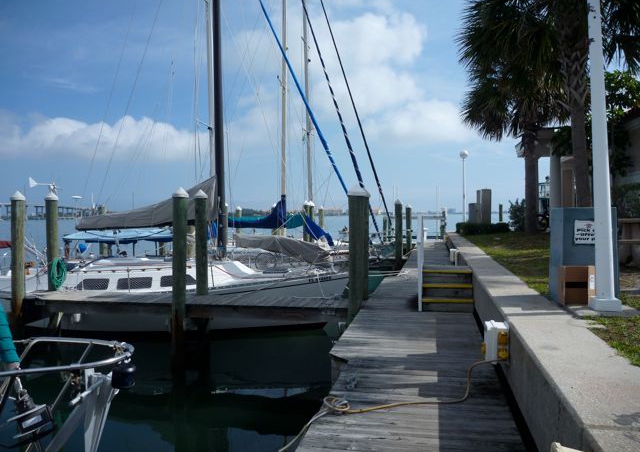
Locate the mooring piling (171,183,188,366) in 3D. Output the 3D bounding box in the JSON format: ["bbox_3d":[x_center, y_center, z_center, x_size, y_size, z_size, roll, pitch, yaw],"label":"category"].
[{"bbox_3d":[-2.485,0.924,9.284,0.290,3.207,0.290,0,1,12],"label":"mooring piling"}]

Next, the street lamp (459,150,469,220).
[{"bbox_3d":[7.547,-1.854,27.044,0.450,4.200,0.450,0,1,12],"label":"street lamp"}]

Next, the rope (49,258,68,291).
[{"bbox_3d":[-5.837,1.087,11.600,0.370,0.710,0.170,-1,1,-18],"label":"rope"}]

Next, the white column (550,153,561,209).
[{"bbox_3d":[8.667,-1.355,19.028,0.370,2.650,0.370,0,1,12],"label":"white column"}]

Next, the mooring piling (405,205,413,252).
[{"bbox_3d":[4.843,0.135,28.027,0.300,2.596,0.300,0,1,12],"label":"mooring piling"}]

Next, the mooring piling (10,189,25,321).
[{"bbox_3d":[-6.040,0.582,10.427,0.290,2.551,0.290,0,1,12],"label":"mooring piling"}]

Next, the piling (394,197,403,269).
[{"bbox_3d":[3.085,0.347,20.029,0.280,2.743,0.280,0,1,12],"label":"piling"}]

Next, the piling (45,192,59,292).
[{"bbox_3d":[-6.039,0.361,11.724,0.280,2.283,0.280,0,1,12],"label":"piling"}]

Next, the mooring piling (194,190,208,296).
[{"bbox_3d":[-2.473,0.368,10.924,0.270,2.253,0.270,0,1,12],"label":"mooring piling"}]

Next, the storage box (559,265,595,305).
[{"bbox_3d":[2.810,0.651,5.660,0.340,0.410,0.340,0,1,12],"label":"storage box"}]

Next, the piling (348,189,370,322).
[{"bbox_3d":[0.722,0.516,9.326,0.370,2.470,0.370,0,1,12],"label":"piling"}]

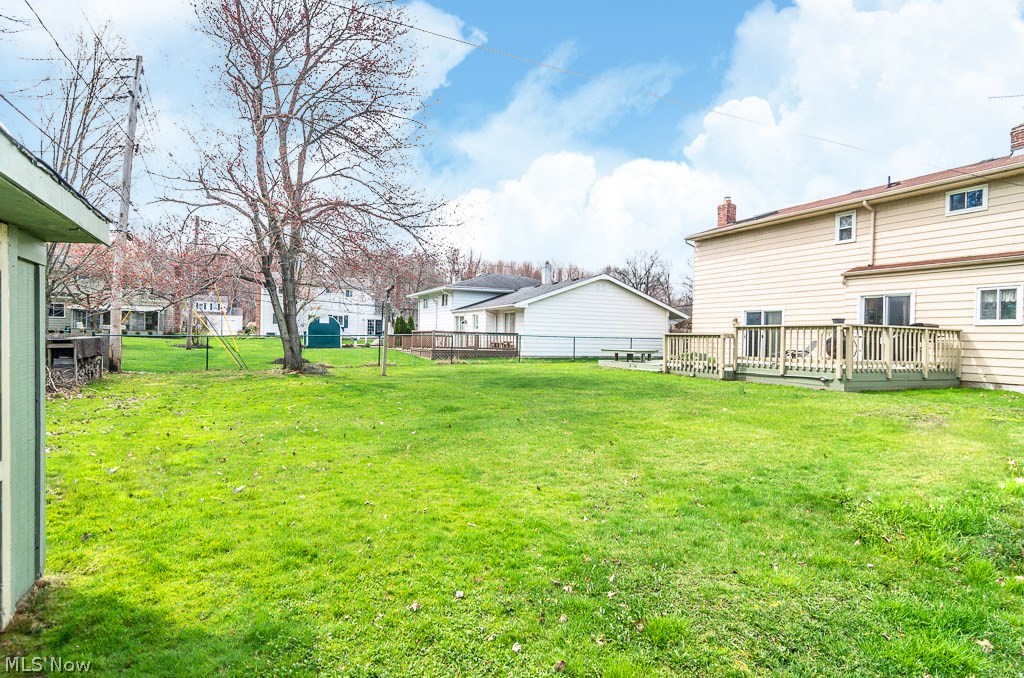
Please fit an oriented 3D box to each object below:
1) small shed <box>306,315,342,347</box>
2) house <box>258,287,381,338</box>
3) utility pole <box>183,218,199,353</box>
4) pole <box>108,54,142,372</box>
[{"bbox_3d":[-15.708,-0.576,42.396,2.670,2.550,2.900,0,1,-28],"label":"small shed"},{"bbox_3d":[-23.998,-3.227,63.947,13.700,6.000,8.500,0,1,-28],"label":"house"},{"bbox_3d":[-24.601,-4.345,39.500,0.330,10.300,0.330,4,1,-28],"label":"utility pole"},{"bbox_3d":[-12.644,-4.127,16.800,0.330,10.400,0.330,4,1,-28],"label":"pole"}]

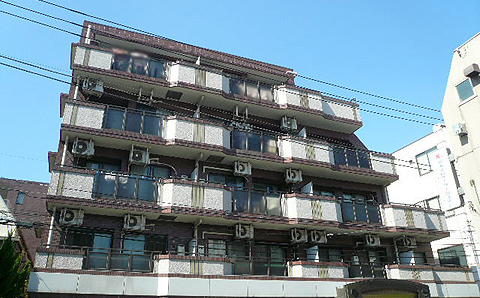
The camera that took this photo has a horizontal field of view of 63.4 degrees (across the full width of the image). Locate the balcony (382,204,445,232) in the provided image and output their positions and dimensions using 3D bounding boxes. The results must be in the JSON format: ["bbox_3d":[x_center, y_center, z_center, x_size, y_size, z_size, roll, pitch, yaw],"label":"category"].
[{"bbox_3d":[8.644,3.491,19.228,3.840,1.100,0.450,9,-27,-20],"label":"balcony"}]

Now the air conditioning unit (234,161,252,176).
[{"bbox_3d":[0.157,0.886,17.591,0.800,0.560,0.300,9,-27,-20],"label":"air conditioning unit"}]

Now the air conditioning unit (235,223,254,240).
[{"bbox_3d":[0.188,3.506,16.490,0.800,0.560,0.300,9,-27,-20],"label":"air conditioning unit"}]

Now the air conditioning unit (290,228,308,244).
[{"bbox_3d":[2.666,3.882,17.418,0.800,0.560,0.300,9,-27,-20],"label":"air conditioning unit"}]

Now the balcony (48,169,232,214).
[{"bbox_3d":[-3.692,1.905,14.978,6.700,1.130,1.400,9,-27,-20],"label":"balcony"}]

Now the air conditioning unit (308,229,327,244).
[{"bbox_3d":[3.541,4.002,17.751,0.800,0.560,0.300,9,-27,-20],"label":"air conditioning unit"}]

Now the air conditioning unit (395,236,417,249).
[{"bbox_3d":[8.279,4.572,19.193,0.790,0.570,0.300,9,-27,-20],"label":"air conditioning unit"}]

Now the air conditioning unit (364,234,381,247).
[{"bbox_3d":[6.281,4.338,18.408,0.790,0.570,0.300,9,-27,-20],"label":"air conditioning unit"}]

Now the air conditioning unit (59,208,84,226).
[{"bbox_3d":[-6.096,2.449,14.067,0.800,0.560,0.300,9,-27,-20],"label":"air conditioning unit"}]

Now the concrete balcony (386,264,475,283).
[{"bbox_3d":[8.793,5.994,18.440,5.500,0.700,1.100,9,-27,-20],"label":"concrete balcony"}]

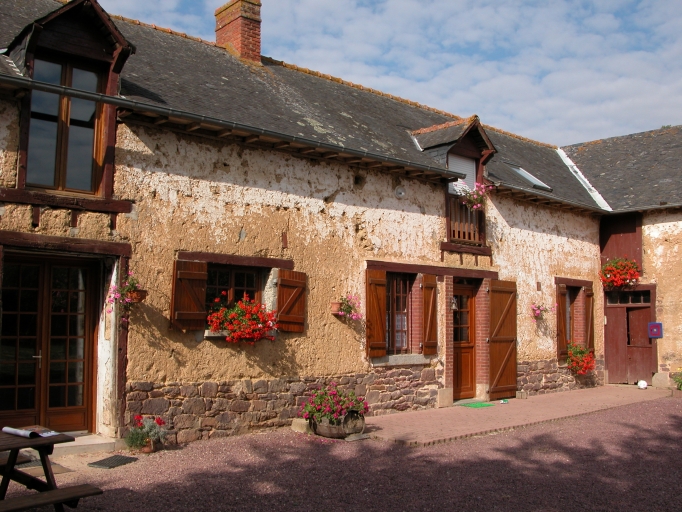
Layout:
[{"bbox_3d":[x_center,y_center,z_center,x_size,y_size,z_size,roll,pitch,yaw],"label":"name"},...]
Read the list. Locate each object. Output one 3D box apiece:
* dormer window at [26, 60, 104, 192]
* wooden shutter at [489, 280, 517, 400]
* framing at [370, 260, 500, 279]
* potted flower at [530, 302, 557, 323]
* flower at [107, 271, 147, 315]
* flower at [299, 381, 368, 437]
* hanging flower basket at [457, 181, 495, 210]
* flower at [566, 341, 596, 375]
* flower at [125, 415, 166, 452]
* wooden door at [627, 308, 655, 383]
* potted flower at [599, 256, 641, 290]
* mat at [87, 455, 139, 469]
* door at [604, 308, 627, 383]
[{"bbox_3d":[-3.297,-1.554,8.355,0.920,1.600,0.120,5,-8,-41],"label":"dormer window"},{"bbox_3d":[3.190,1.642,13.516,0.880,2.290,0.060,5,-8,-41],"label":"wooden shutter"},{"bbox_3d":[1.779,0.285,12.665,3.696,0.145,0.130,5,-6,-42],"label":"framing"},{"bbox_3d":[4.165,1.162,14.192,0.450,0.410,0.430,5,-8,-41],"label":"potted flower"},{"bbox_3d":[-2.595,0.441,8.353,0.450,0.530,0.360,5,-8,-41],"label":"flower"},{"bbox_3d":[-0.121,2.121,9.543,0.650,0.710,0.850,5,-6,-42],"label":"flower"},{"bbox_3d":[2.572,-1.127,13.079,0.760,0.510,0.460,5,-8,-41],"label":"hanging flower basket"},{"bbox_3d":[5.244,2.212,15.038,0.740,0.730,0.460,5,-8,-41],"label":"flower"},{"bbox_3d":[-2.379,2.161,8.404,0.500,0.460,0.420,5,-8,-41],"label":"flower"},{"bbox_3d":[6.943,2.087,16.017,0.060,1.820,0.570,5,-6,-42],"label":"wooden door"},{"bbox_3d":[6.543,0.385,16.209,0.460,0.710,0.920,5,-6,-42],"label":"potted flower"},{"bbox_3d":[-2.536,2.289,7.686,0.360,0.020,0.530,-1,-5,17],"label":"mat"},{"bbox_3d":[6.571,2.126,16.425,0.060,1.830,0.550,5,-6,-42],"label":"door"}]

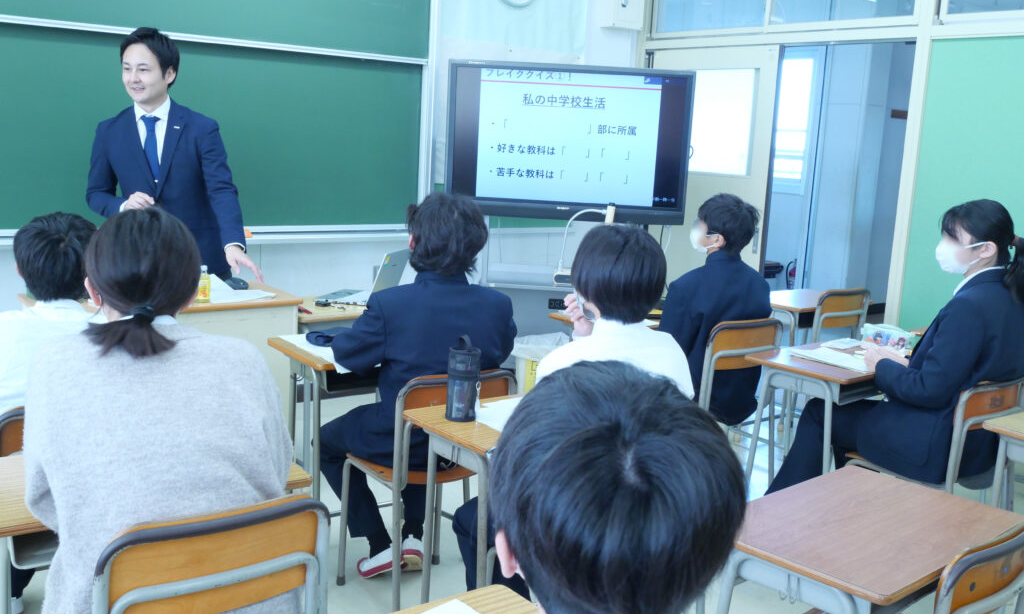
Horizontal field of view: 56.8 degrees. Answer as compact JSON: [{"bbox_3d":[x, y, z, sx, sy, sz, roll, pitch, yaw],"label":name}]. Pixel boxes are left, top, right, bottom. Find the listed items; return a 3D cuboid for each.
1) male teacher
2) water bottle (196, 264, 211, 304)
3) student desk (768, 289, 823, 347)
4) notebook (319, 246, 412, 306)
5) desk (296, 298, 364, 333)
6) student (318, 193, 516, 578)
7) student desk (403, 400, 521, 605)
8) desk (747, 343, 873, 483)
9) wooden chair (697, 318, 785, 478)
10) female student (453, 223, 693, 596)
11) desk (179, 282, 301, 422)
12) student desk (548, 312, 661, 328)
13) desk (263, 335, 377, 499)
[{"bbox_3d":[-1.335,-0.180,3.755,0.620,1.785,0.420,0,10,-15],"label":"male teacher"},{"bbox_3d":[-1.125,-0.086,3.463,0.050,0.136,0.050,-5,13,-38],"label":"water bottle"},{"bbox_3d":[1.429,0.305,4.796,0.600,0.700,0.400,-5,13,-38],"label":"student desk"},{"bbox_3d":[-0.637,-0.136,4.077,0.313,0.233,0.328,5,10,11],"label":"notebook"},{"bbox_3d":[-0.761,0.345,4.041,0.630,0.710,0.440,-6,13,-44],"label":"desk"},{"bbox_3d":[-0.361,0.270,2.922,0.560,1.260,0.680,-3,11,-32],"label":"student"},{"bbox_3d":[0.053,0.634,2.584,0.600,0.700,0.400,-4,12,-34],"label":"student desk"},{"bbox_3d":[1.166,0.532,3.497,0.600,0.700,0.405,-5,12,-41],"label":"desk"},{"bbox_3d":[0.769,0.409,3.918,0.400,0.770,0.460,-4,11,-33],"label":"wooden chair"},{"bbox_3d":[0.140,0.401,2.321,0.500,1.245,0.620,-4,12,-36],"label":"female student"},{"bbox_3d":[-1.310,0.348,3.576,0.900,0.775,0.475,-5,13,-38],"label":"desk"},{"bbox_3d":[0.496,0.389,4.068,0.600,0.700,0.400,-5,13,-36],"label":"student desk"},{"bbox_3d":[-0.495,0.477,3.324,0.600,0.710,0.405,-5,12,-37],"label":"desk"}]

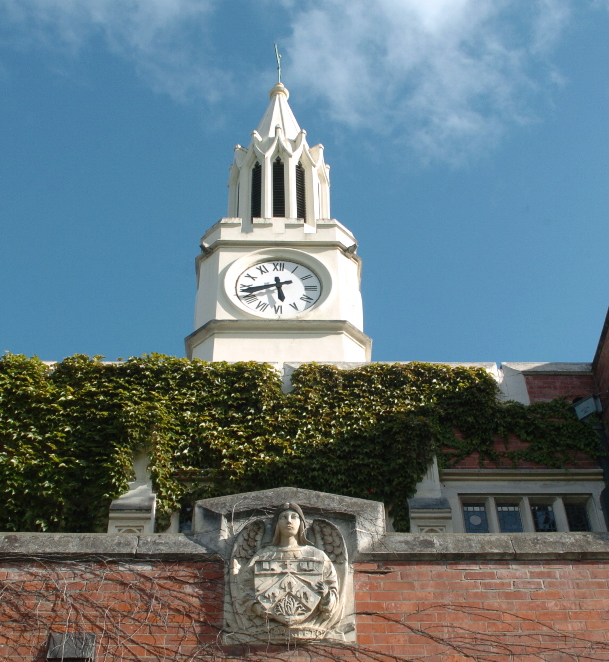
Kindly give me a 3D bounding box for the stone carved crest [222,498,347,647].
[{"bbox_3d":[-0.125,1.755,7.367,0.914,1.093,0.250,0,-44,-2],"label":"stone carved crest"}]

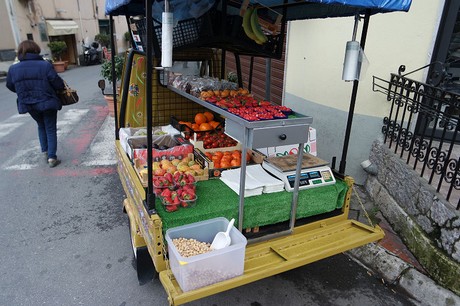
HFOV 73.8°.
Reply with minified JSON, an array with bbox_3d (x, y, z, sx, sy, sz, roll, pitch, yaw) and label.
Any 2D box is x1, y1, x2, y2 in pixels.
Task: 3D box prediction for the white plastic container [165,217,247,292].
[{"bbox_3d":[-0.119,0.482,1.474,0.325,0.178,0.247,-8,22,-25],"label":"white plastic container"}]

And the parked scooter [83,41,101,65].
[{"bbox_3d":[-8.046,-5.867,17.800,0.740,1.350,1.950,2,20,0],"label":"parked scooter"}]

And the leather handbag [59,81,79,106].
[{"bbox_3d":[-2.121,-0.783,4.000,0.165,0.310,0.300,19,25,39],"label":"leather handbag"}]

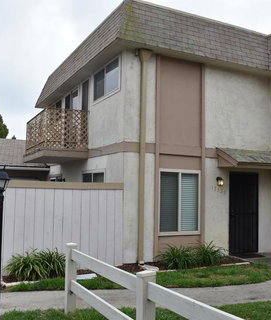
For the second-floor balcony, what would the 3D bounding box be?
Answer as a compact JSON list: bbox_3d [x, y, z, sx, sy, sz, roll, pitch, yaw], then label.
[{"bbox_3d":[-2.447,-0.614,10.846,1.218,1.310,2.688,3,-5,-28],"label":"second-floor balcony"}]

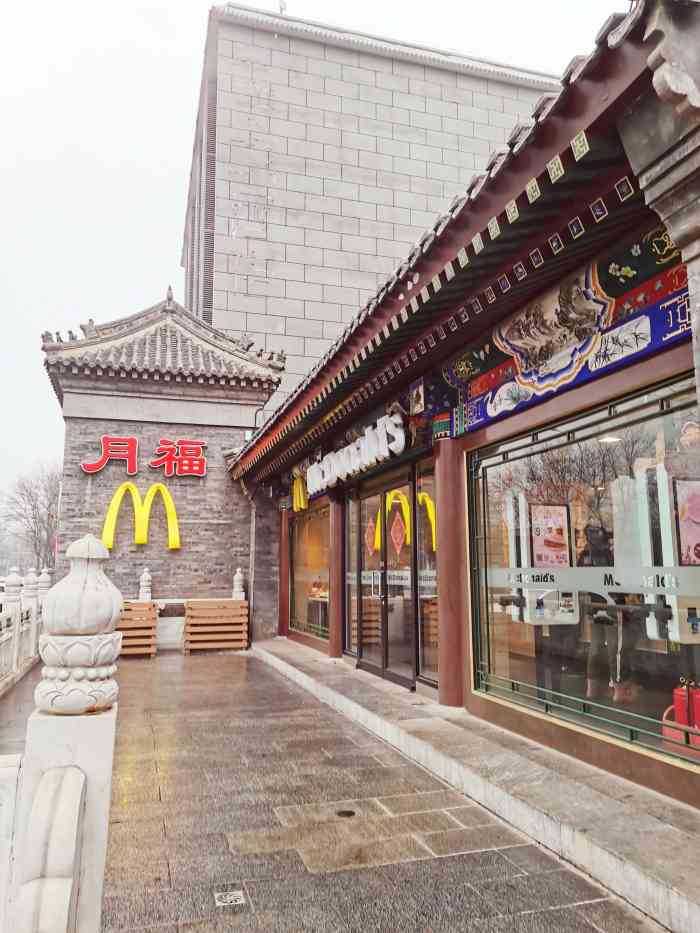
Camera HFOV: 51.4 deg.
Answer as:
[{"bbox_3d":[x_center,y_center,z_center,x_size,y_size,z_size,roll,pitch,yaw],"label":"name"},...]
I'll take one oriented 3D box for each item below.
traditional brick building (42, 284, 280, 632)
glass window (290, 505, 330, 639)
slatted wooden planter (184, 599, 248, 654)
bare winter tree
[{"bbox_3d":[-4.159,-0.123,16.252,4.607,7.980,4.655,2,-9,-16],"label":"traditional brick building"},{"bbox_3d":[-0.665,1.822,12.597,0.100,2.175,3.055,2,-9,-17],"label":"glass window"},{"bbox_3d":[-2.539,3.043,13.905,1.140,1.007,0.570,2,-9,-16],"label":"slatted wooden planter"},{"bbox_3d":[-14.263,3.235,33.227,4.940,6.718,4.940,2,-9,-16],"label":"bare winter tree"}]

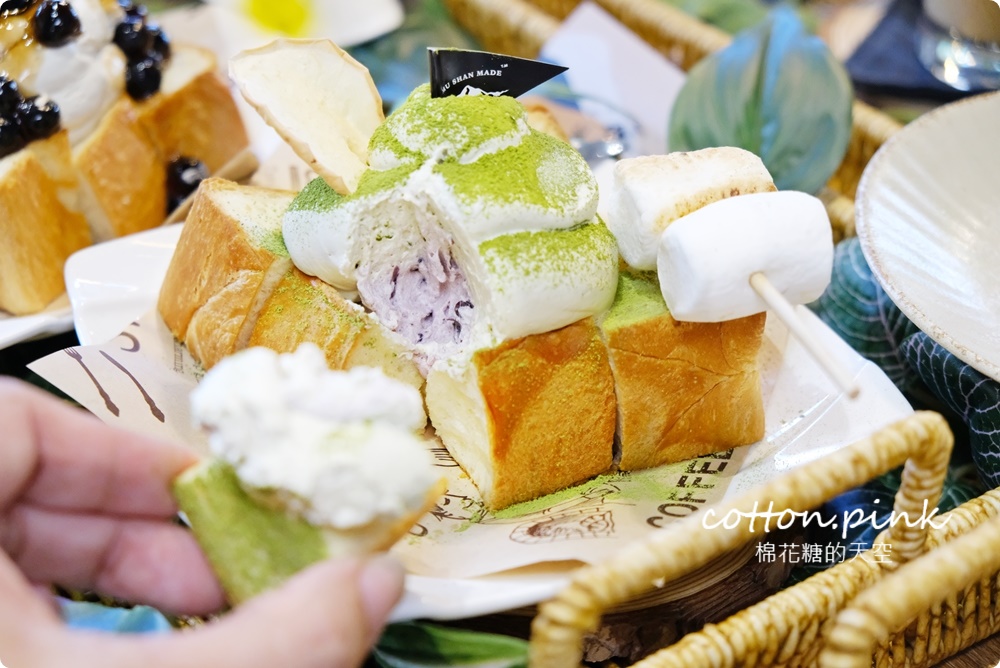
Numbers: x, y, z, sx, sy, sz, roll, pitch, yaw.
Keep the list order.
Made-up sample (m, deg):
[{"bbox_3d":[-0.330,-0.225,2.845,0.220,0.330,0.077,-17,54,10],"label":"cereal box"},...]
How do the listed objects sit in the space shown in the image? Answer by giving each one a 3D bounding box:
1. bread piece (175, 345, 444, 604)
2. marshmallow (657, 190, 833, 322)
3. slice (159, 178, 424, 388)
[{"bbox_3d":[-0.036,0.029,0.330,0.045,0.043,0.038,-9,26,-18],"label":"bread piece"},{"bbox_3d":[0.059,-0.018,0.406,0.037,0.029,0.029,-13,28,-25],"label":"marshmallow"},{"bbox_3d":[-0.054,-0.009,0.465,0.045,0.045,0.105,-13,28,-25],"label":"slice"}]

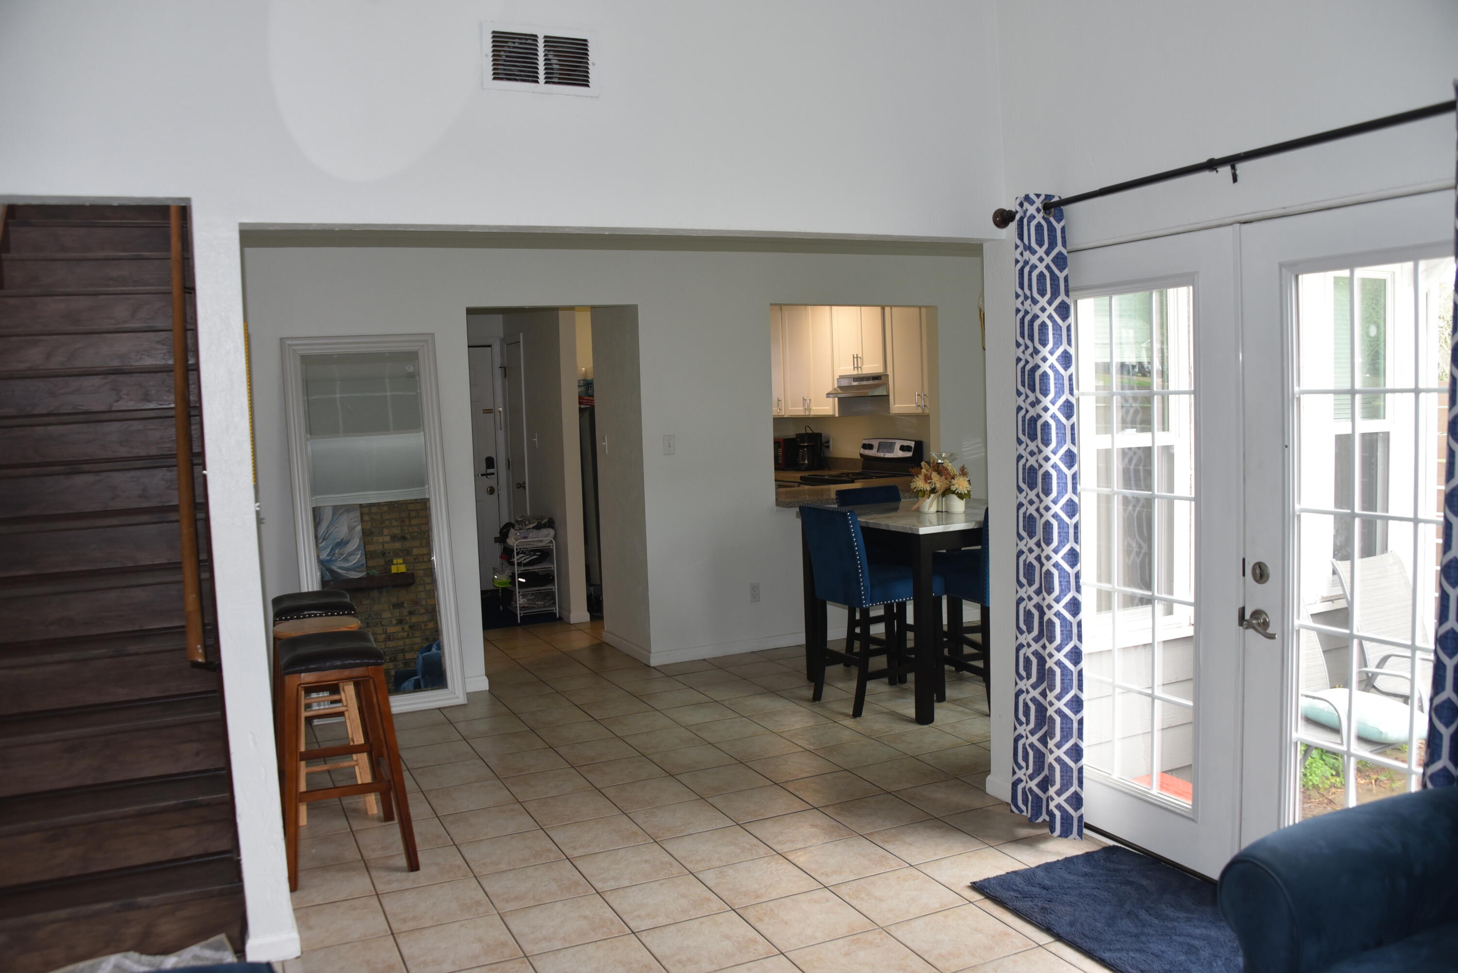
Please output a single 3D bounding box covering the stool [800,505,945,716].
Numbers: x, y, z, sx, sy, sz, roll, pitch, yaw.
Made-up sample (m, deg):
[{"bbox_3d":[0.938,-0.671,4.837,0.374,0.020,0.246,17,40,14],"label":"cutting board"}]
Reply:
[{"bbox_3d":[0.712,0.576,5.597,0.580,0.980,0.470,-4,5,-25],"label":"stool"}]

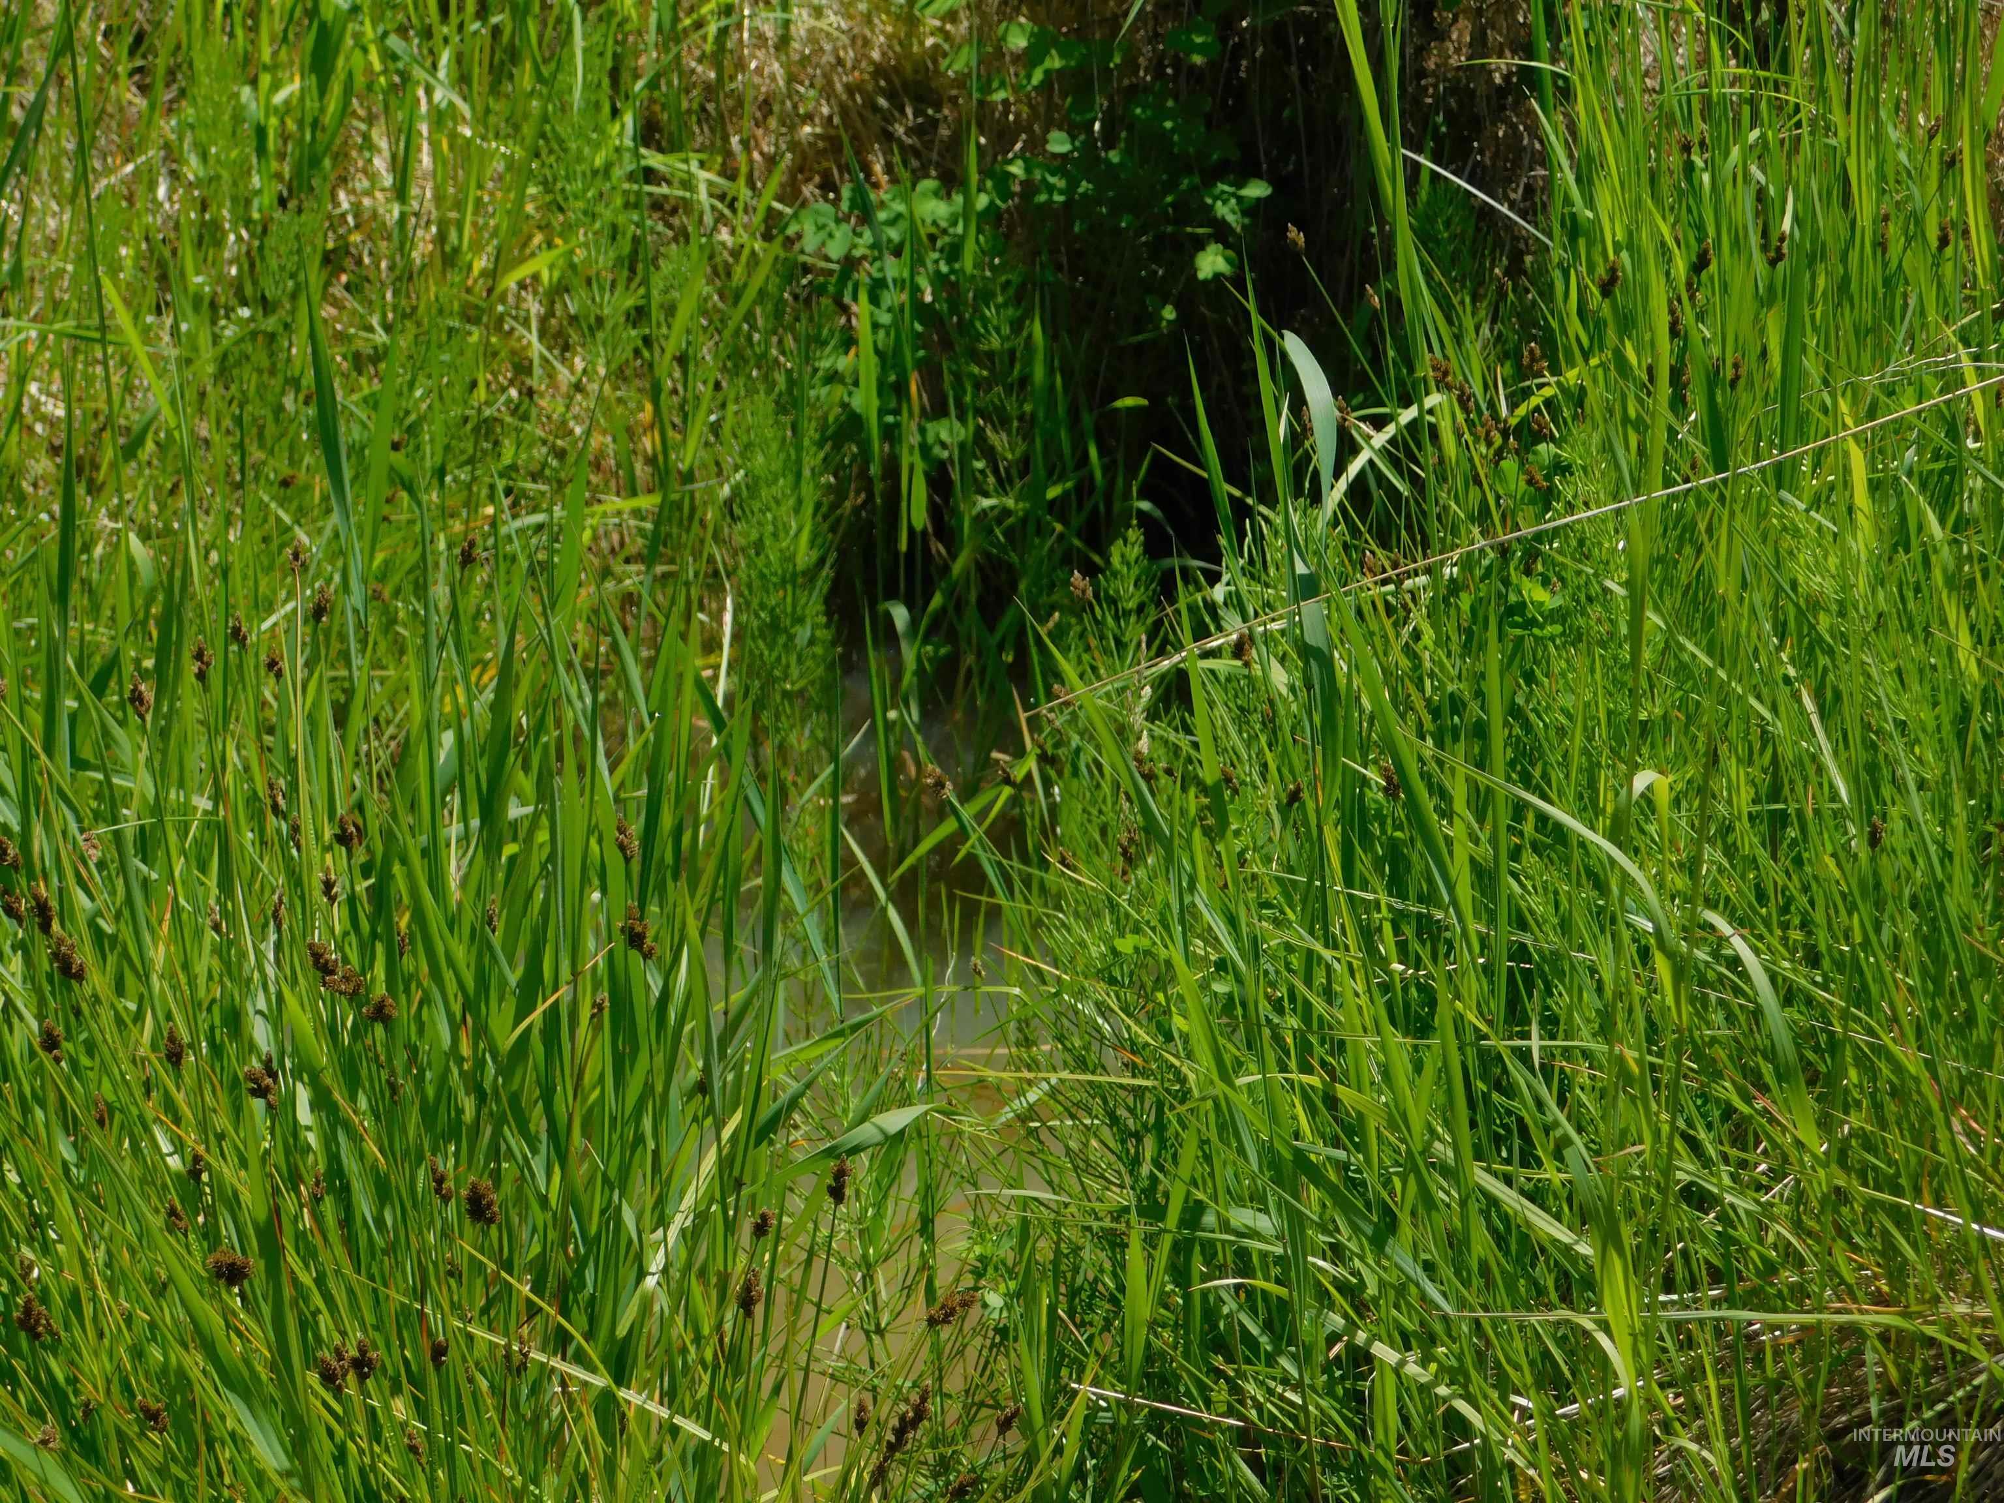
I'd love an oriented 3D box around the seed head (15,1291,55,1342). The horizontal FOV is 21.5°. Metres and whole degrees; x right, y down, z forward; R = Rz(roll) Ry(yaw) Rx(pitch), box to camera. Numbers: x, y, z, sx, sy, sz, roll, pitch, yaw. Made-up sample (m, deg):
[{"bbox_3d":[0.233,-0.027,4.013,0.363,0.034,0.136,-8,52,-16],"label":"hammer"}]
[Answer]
[{"bbox_3d":[-0.422,0.247,2.300,0.015,0.020,0.013,-15,19,0],"label":"seed head"}]

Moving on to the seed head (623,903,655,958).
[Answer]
[{"bbox_3d":[-0.178,0.088,2.580,0.014,0.025,0.012,-12,20,0],"label":"seed head"}]

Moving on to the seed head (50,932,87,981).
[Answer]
[{"bbox_3d":[-0.452,0.099,2.550,0.014,0.023,0.012,-17,19,0],"label":"seed head"}]

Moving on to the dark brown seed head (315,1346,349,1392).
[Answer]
[{"bbox_3d":[-0.292,0.270,2.300,0.014,0.017,0.012,-9,20,0],"label":"dark brown seed head"}]

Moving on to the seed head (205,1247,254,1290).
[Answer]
[{"bbox_3d":[-0.341,0.229,2.330,0.020,0.015,0.018,0,20,0],"label":"seed head"}]

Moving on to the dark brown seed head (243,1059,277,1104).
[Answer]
[{"bbox_3d":[-0.345,0.154,2.450,0.015,0.020,0.012,-7,20,0],"label":"dark brown seed head"}]

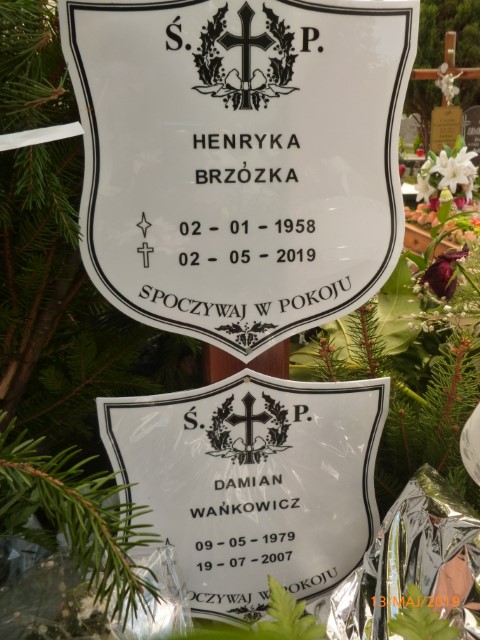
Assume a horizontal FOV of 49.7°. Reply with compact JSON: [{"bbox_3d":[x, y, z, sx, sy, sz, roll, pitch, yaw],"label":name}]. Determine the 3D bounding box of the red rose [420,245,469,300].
[{"bbox_3d":[0.221,-0.050,0.560,0.043,0.062,0.045,27,0,0],"label":"red rose"}]

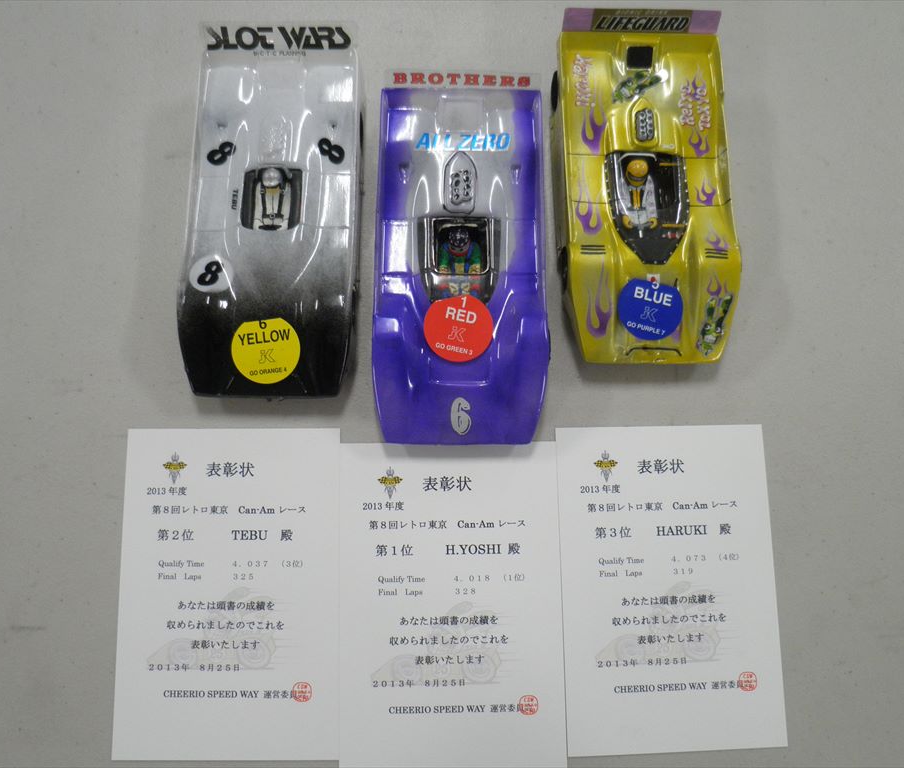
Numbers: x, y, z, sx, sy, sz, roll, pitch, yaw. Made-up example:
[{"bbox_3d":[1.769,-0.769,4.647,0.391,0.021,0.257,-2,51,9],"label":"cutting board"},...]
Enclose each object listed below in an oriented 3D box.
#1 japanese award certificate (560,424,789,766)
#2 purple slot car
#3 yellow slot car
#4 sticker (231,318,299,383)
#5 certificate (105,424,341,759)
[{"bbox_3d":[0.101,0.093,0.385,0.100,0.001,0.148,-1,82,-2],"label":"japanese award certificate"},{"bbox_3d":[0.004,-0.058,0.385,0.083,0.035,0.170,0,82,-2],"label":"purple slot car"},{"bbox_3d":[0.093,-0.092,0.392,0.083,0.037,0.162,-2,82,-2],"label":"yellow slot car"},{"bbox_3d":[-0.086,-0.015,0.382,0.032,0.001,0.031,-7,96,0],"label":"sticker"},{"bbox_3d":[-0.101,0.095,0.379,0.100,0.001,0.148,0,82,-2],"label":"certificate"}]

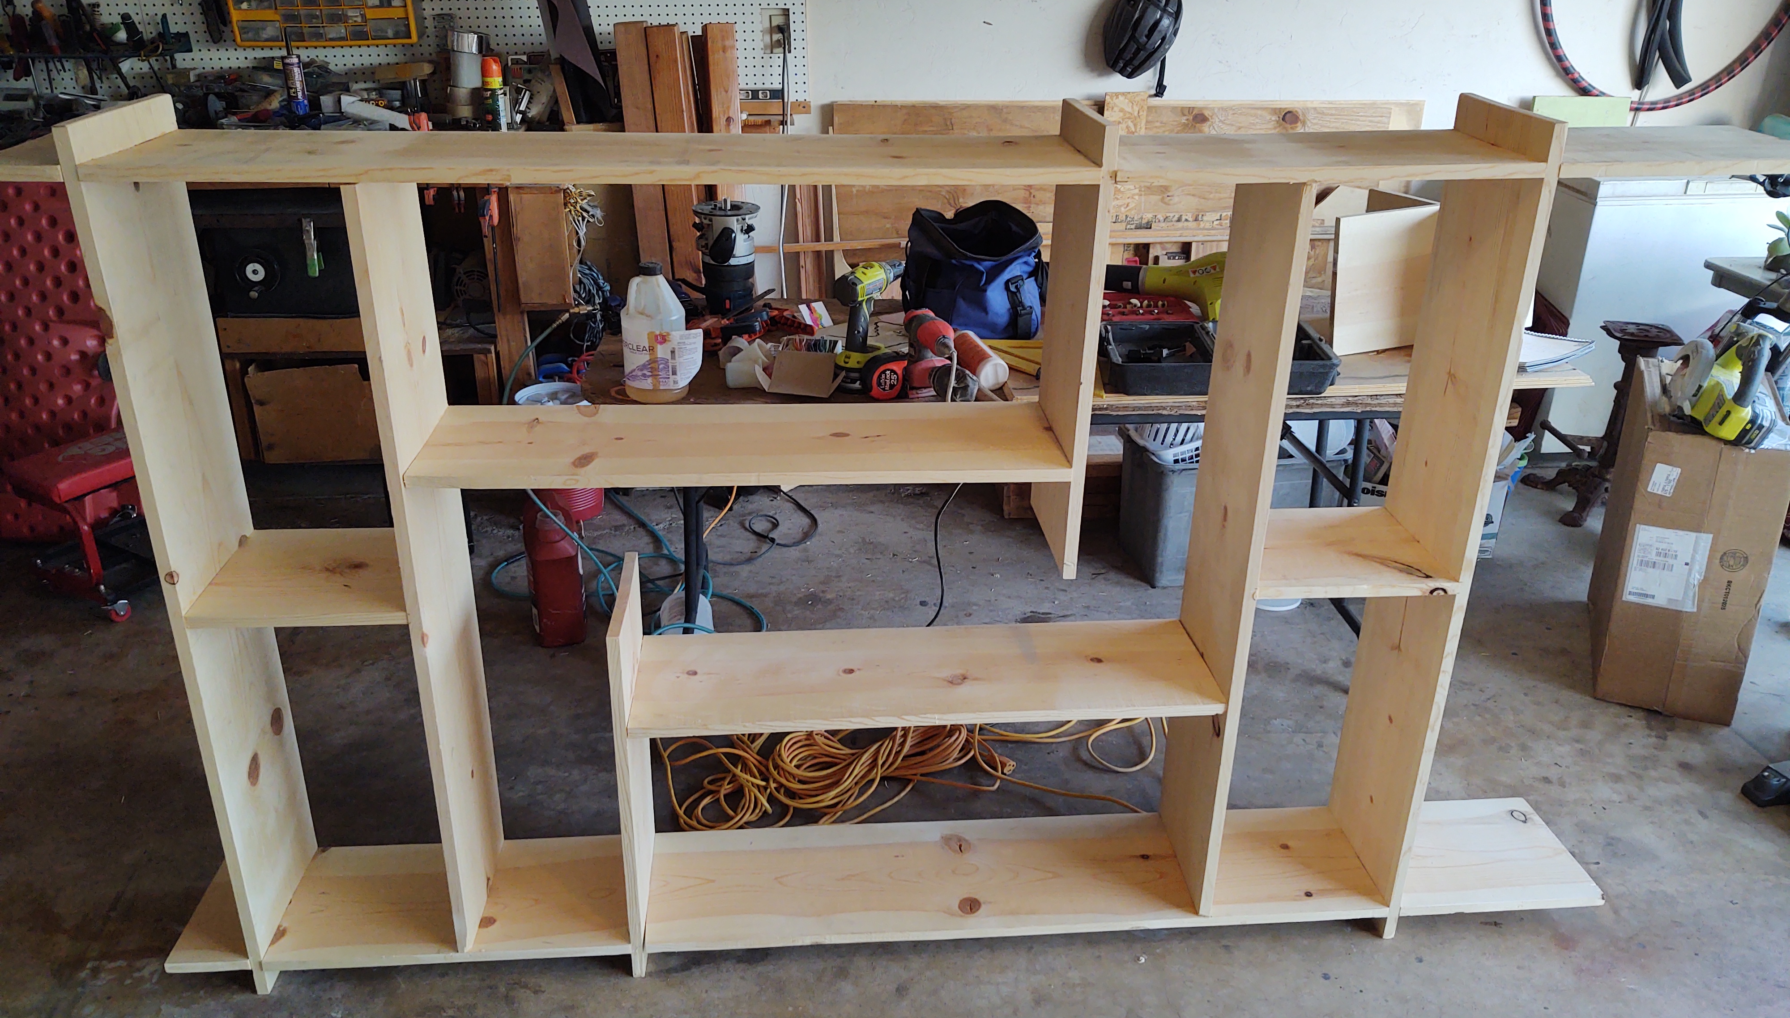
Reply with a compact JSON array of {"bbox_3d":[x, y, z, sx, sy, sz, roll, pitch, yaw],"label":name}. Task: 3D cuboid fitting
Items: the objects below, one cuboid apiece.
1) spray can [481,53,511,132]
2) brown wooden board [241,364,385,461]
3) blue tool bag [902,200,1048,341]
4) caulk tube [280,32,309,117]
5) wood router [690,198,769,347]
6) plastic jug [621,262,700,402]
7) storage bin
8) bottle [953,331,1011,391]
[{"bbox_3d":[-1.152,-1.193,4.030,0.065,0.235,0.065,1,25,0],"label":"spray can"},{"bbox_3d":[-1.685,-0.281,4.149,0.435,0.295,0.018,-1,25,-4],"label":"brown wooden board"},{"bbox_3d":[0.175,-0.539,3.052,0.200,0.265,0.270,-22,33,-40],"label":"blue tool bag"},{"bbox_3d":[-1.630,-1.178,3.800,0.050,0.265,0.050,-1,25,1],"label":"caulk tube"},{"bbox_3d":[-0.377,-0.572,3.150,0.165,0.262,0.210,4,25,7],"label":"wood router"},{"bbox_3d":[-0.452,-0.344,2.653,0.127,0.257,0.124,7,25,14],"label":"plastic jug"},{"bbox_3d":[0.868,-0.020,3.717,0.485,0.345,0.340,-4,25,-10],"label":"storage bin"},{"bbox_3d":[0.154,-0.311,2.748,0.062,0.062,0.210,-7,33,-17],"label":"bottle"}]

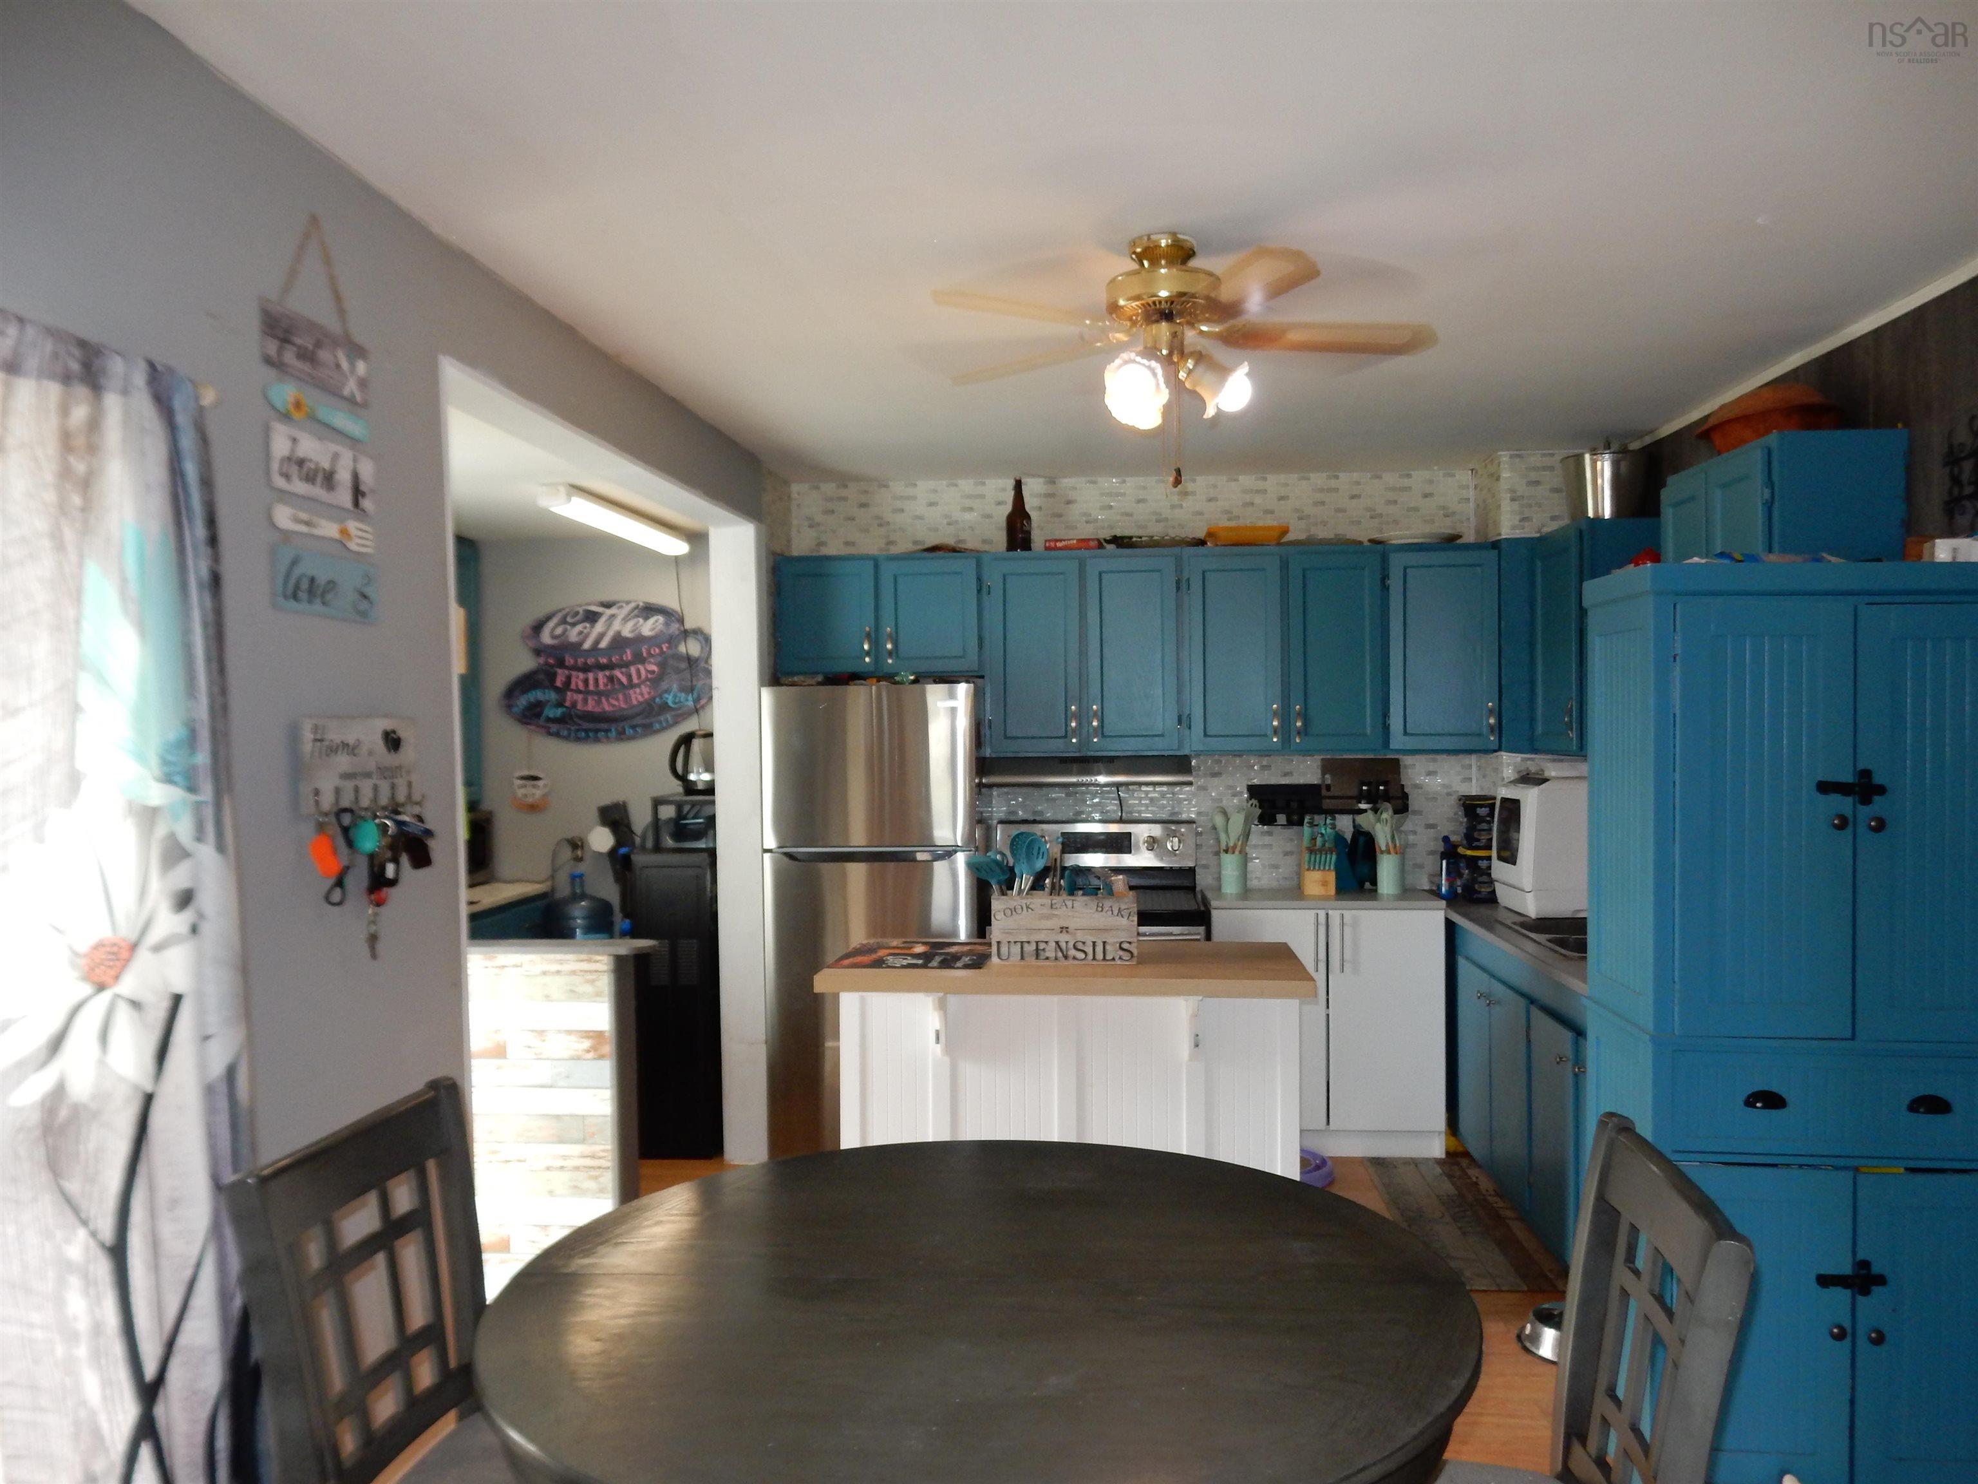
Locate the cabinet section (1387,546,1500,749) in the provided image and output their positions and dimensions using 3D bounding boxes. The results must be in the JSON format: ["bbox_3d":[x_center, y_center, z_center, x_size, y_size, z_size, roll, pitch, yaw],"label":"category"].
[{"bbox_3d":[1.675,-0.347,5.387,0.402,0.754,0.320,0,1,4],"label":"cabinet section"}]

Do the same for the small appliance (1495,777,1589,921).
[{"bbox_3d":[1.924,0.321,4.650,0.440,0.445,0.425,0,1,5],"label":"small appliance"}]

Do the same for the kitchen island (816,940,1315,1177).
[{"bbox_3d":[0.207,1.014,3.729,1.200,0.910,0.580,0,1,4],"label":"kitchen island"}]

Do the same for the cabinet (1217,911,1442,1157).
[{"bbox_3d":[1.195,0.998,5.223,0.795,0.857,0.570,0,1,4],"label":"cabinet"}]

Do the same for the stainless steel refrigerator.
[{"bbox_3d":[-0.389,0.621,5.353,0.765,1.670,0.730,0,1,5],"label":"stainless steel refrigerator"}]

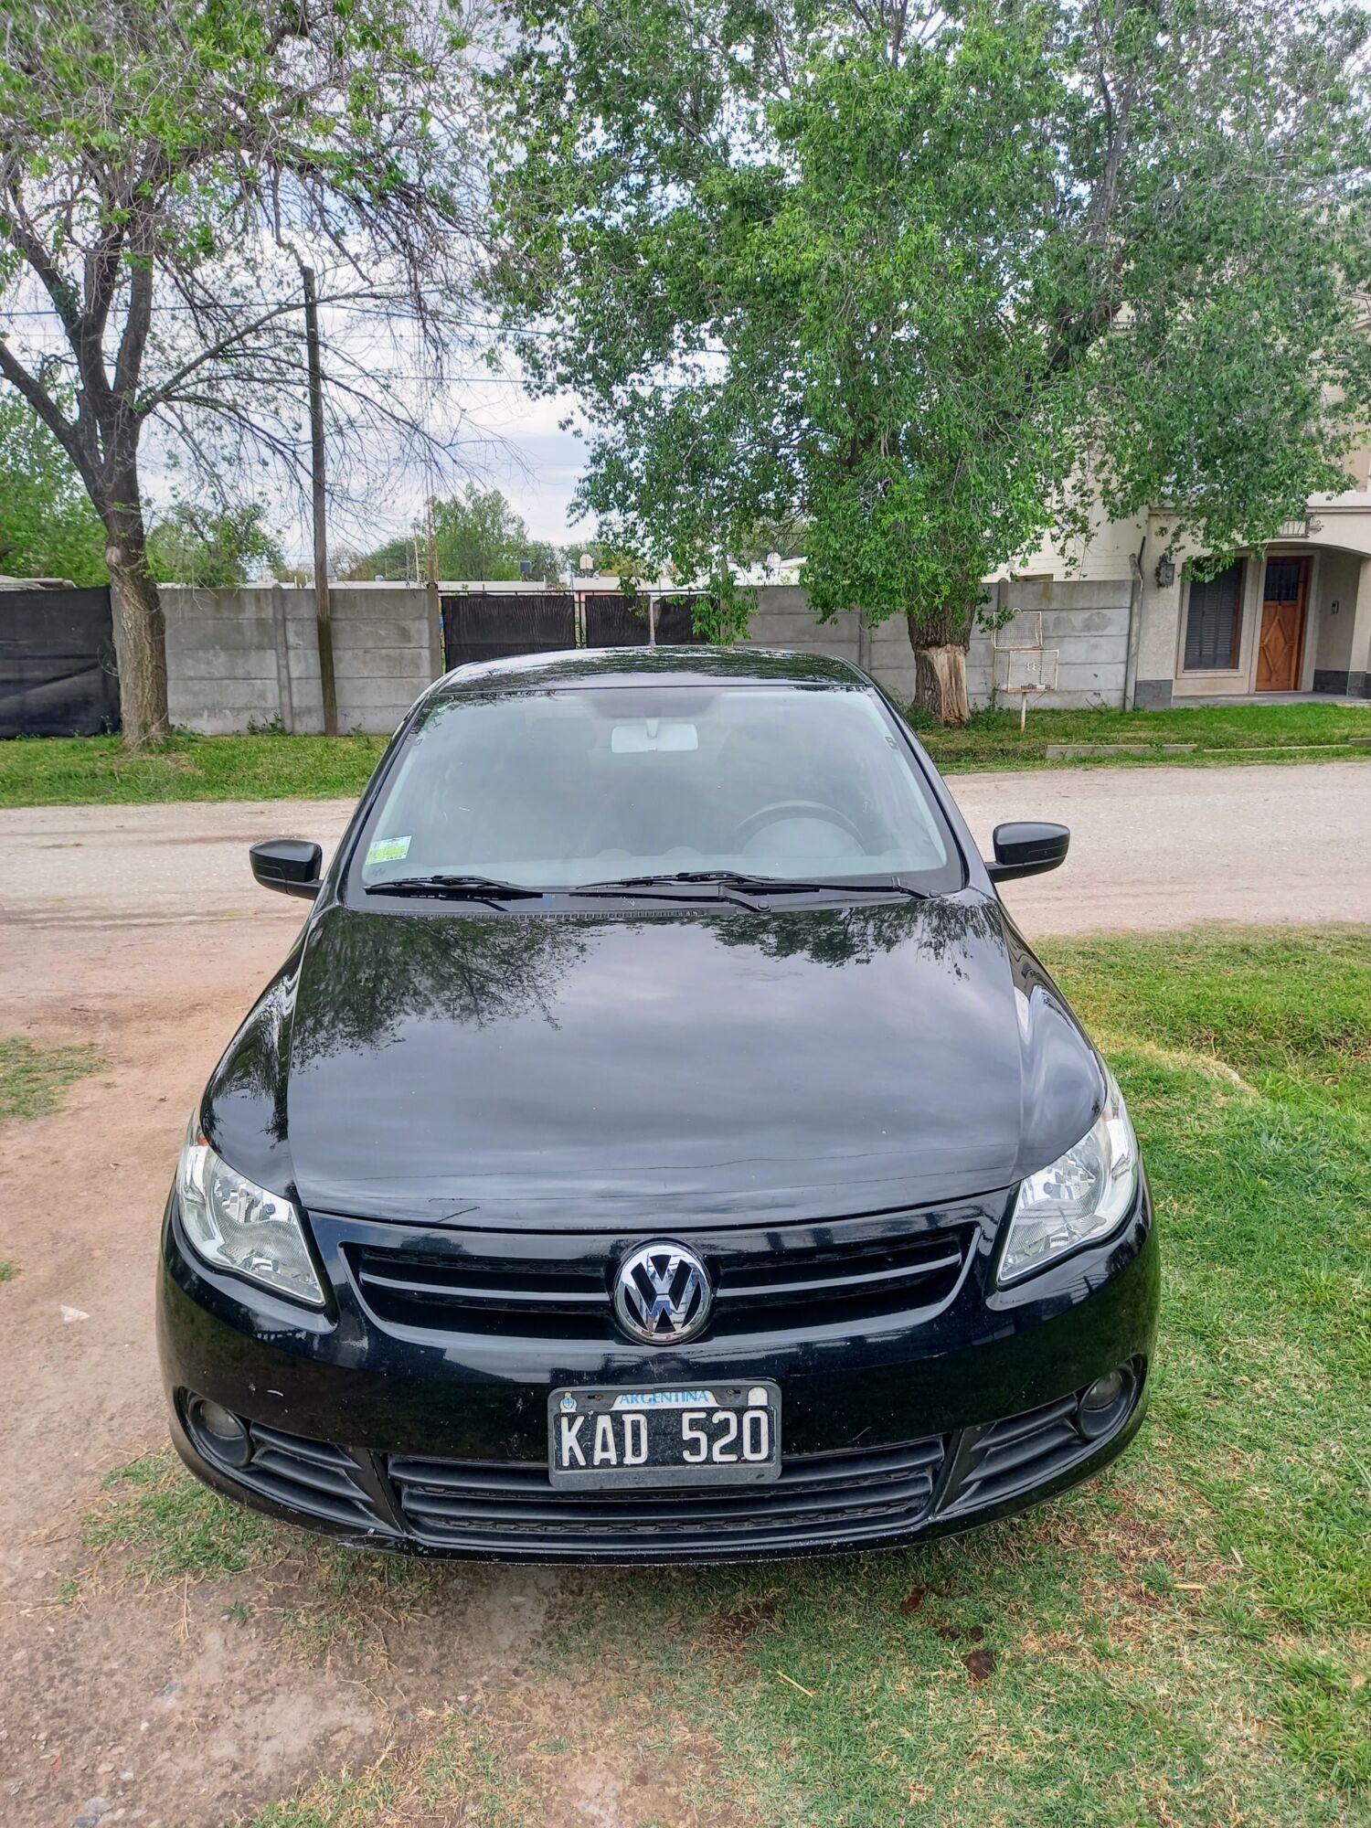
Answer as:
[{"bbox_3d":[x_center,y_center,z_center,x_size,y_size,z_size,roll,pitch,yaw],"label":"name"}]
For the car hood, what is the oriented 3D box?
[{"bbox_3d":[-0.049,0.193,2.317,1.490,0.265,1.120,-1,13,-1],"label":"car hood"}]

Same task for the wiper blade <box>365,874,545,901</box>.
[{"bbox_3d":[-0.496,-0.047,2.786,0.420,0.050,0.060,3,14,17],"label":"wiper blade"}]

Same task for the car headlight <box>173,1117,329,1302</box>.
[{"bbox_3d":[-0.693,0.426,2.108,0.325,0.220,0.470,-1,13,-1],"label":"car headlight"}]

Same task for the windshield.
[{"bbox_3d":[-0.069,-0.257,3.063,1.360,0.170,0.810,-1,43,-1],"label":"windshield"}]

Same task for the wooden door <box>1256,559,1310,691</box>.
[{"bbox_3d":[9.076,-4.392,20.000,0.760,2.020,0.100,-3,14,-7],"label":"wooden door"}]

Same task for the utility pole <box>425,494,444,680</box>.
[{"bbox_3d":[-3.218,-3.853,17.000,0.170,2.950,0.170,-3,14,-7],"label":"utility pole"}]

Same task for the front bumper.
[{"bbox_3d":[-0.035,0.654,2.041,1.650,0.525,0.470,-1,13,-1],"label":"front bumper"}]

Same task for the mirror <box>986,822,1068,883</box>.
[{"bbox_3d":[0.793,-0.152,3.100,0.190,0.123,0.130,-1,13,-1],"label":"mirror"}]

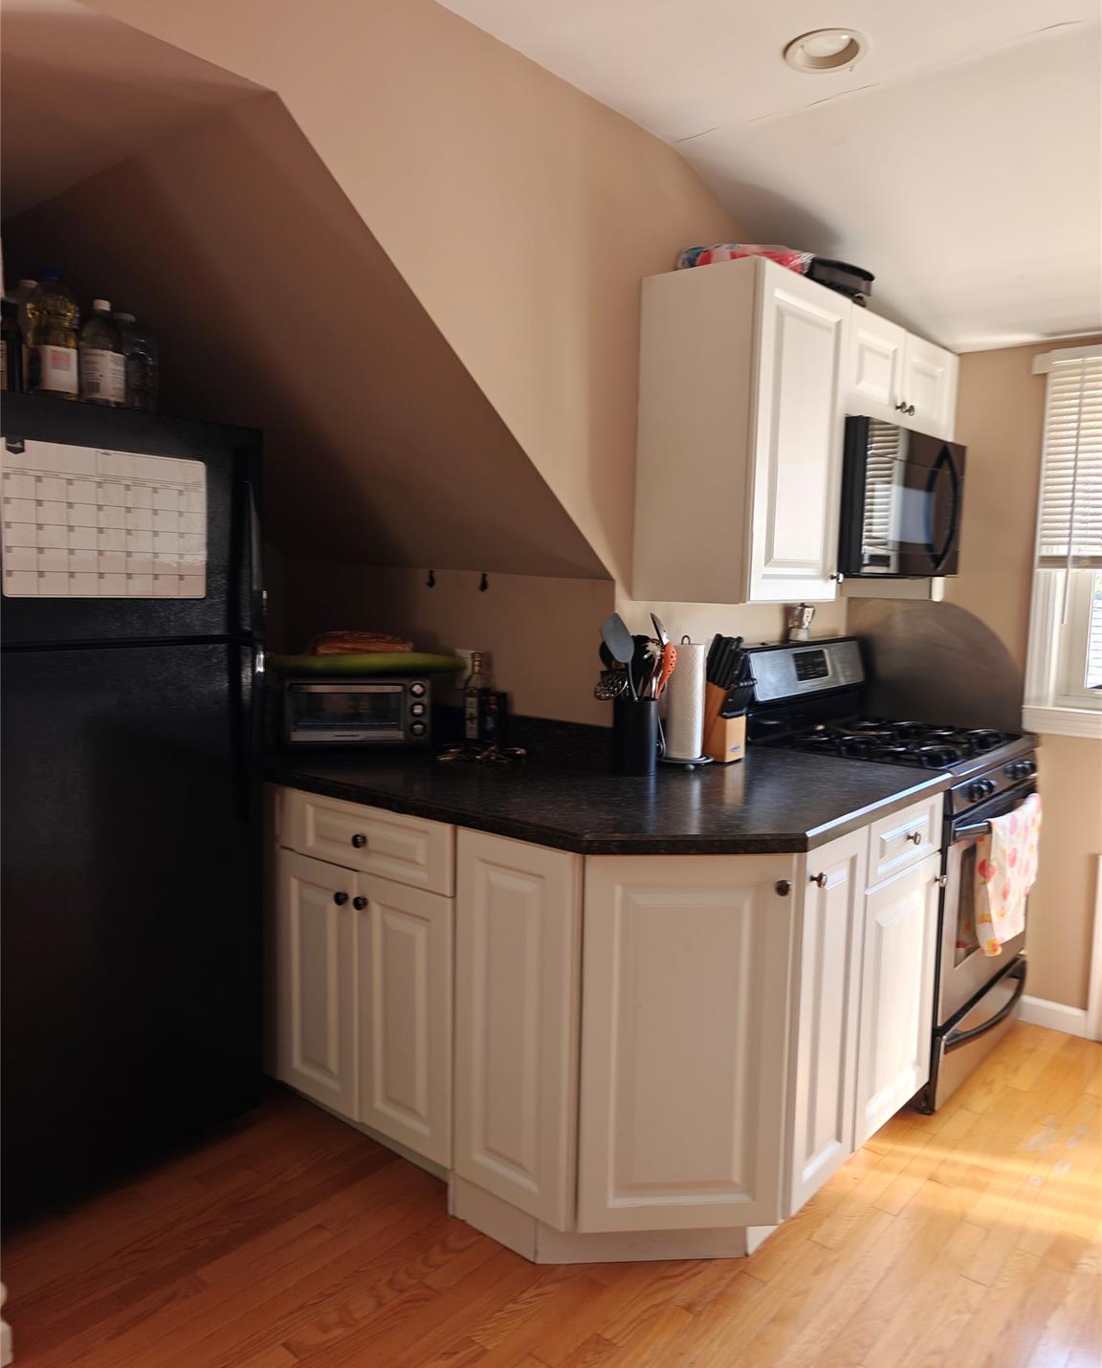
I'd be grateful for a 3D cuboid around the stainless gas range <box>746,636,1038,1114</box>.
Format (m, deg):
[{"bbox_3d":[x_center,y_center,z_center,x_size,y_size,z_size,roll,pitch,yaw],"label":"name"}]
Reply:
[{"bbox_3d":[1.036,0.493,2.995,0.685,1.210,0.745,6,8,41],"label":"stainless gas range"}]

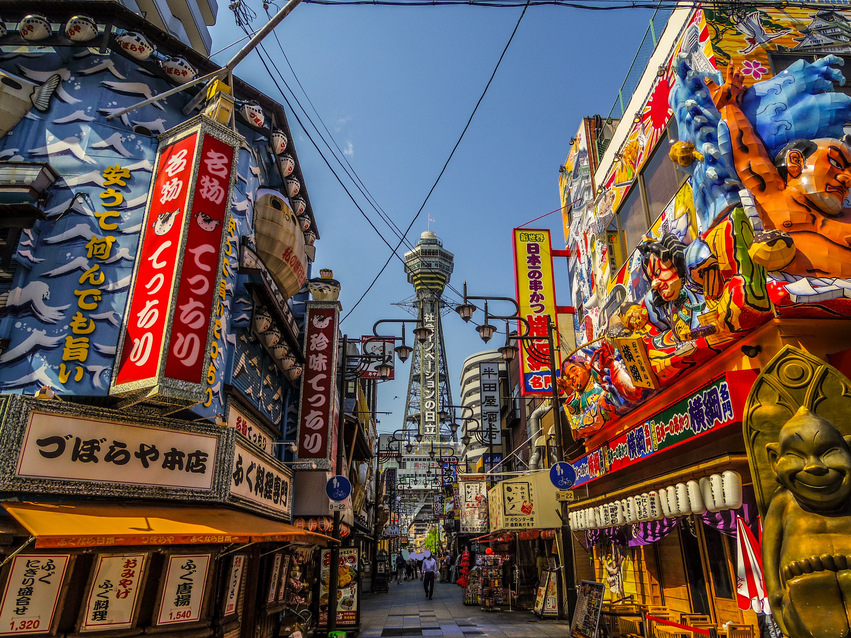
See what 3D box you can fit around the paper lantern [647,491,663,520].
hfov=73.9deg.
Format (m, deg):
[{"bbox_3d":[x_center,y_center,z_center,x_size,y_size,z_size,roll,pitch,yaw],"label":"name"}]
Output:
[{"bbox_3d":[4.059,3.304,10.000,0.200,0.480,0.200,0,-22,-1],"label":"paper lantern"}]

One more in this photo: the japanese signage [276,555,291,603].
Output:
[{"bbox_3d":[-2.990,5.475,11.919,0.050,0.920,0.420,1,-22,4],"label":"japanese signage"}]

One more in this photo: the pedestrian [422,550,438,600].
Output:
[{"bbox_3d":[0.190,9.723,21.409,0.560,1.700,0.420,0,-23,0],"label":"pedestrian"}]

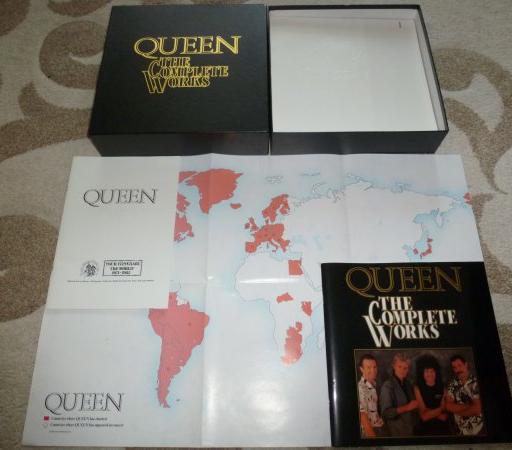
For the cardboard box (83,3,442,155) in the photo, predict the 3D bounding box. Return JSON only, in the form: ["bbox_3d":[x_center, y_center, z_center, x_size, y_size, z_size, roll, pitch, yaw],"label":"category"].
[{"bbox_3d":[0.022,-0.301,0.846,0.650,0.072,0.326,-1,67,0],"label":"cardboard box"}]

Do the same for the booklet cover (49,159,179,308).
[{"bbox_3d":[-0.251,0.003,0.754,0.207,0.006,0.297,0,67,0],"label":"booklet cover"}]

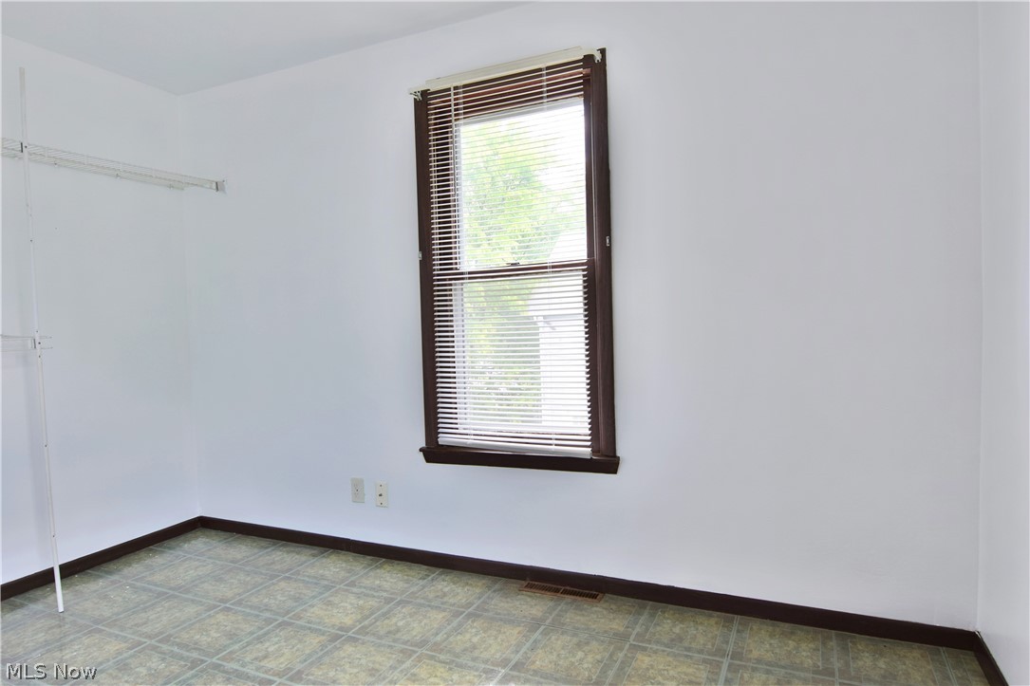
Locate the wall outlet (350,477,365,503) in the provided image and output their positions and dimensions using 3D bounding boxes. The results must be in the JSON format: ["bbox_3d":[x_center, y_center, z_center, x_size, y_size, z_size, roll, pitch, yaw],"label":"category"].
[{"bbox_3d":[-0.737,0.692,2.821,0.071,0.115,0.010,-1,2,25],"label":"wall outlet"}]

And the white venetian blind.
[{"bbox_3d":[-0.038,-0.330,2.403,0.685,1.530,0.040,-1,2,25],"label":"white venetian blind"}]

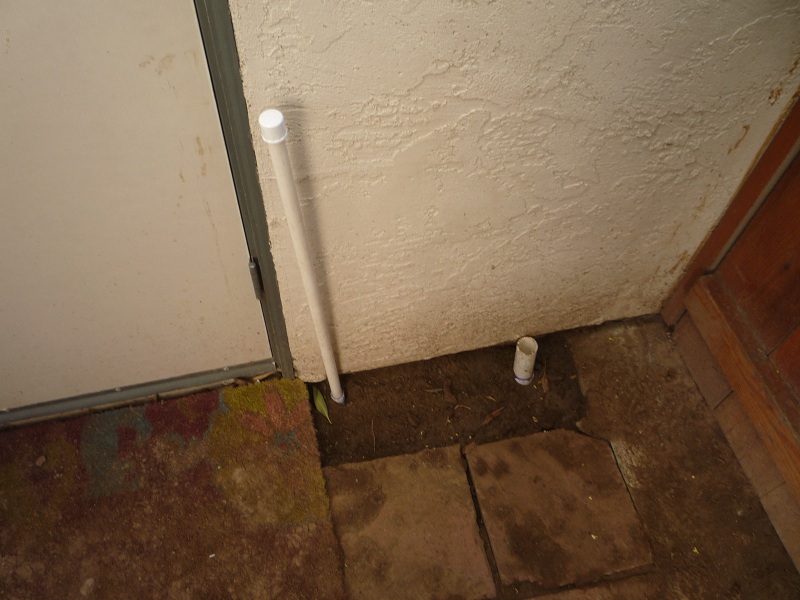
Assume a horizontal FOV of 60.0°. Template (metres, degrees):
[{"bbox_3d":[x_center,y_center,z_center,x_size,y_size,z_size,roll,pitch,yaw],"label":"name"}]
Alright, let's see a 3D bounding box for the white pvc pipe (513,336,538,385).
[{"bbox_3d":[0.264,0.130,1.459,0.044,0.138,0.044,-2,57,3],"label":"white pvc pipe"}]

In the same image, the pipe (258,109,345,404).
[{"bbox_3d":[-0.142,-0.001,1.143,0.030,0.795,0.030,-12,58,-6],"label":"pipe"}]

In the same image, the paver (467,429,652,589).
[{"bbox_3d":[0.301,0.401,1.361,0.292,0.045,0.281,-7,57,-8],"label":"paver"}]

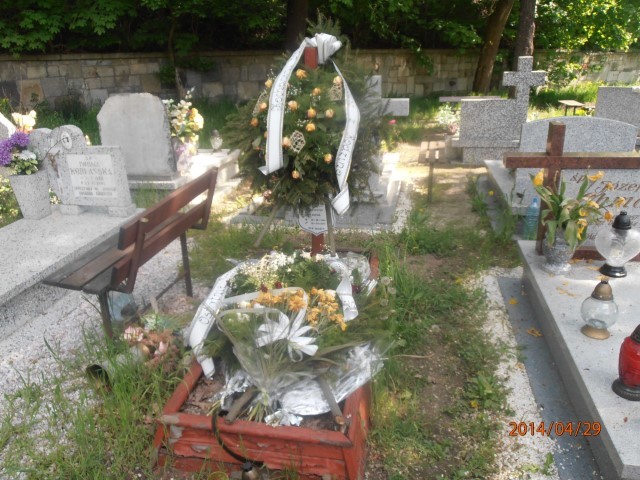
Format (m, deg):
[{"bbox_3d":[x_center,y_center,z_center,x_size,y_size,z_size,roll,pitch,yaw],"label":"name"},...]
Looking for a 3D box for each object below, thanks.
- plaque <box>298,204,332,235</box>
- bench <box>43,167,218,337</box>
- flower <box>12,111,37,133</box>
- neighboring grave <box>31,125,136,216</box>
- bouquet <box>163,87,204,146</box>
[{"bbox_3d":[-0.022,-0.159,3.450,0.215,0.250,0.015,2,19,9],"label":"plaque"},{"bbox_3d":[-0.902,0.126,3.003,0.489,0.796,1.138,2,19,10],"label":"bench"},{"bbox_3d":[-3.037,-1.213,5.700,0.230,0.230,0.200,-1,19,0],"label":"flower"},{"bbox_3d":[-1.844,-0.590,4.543,0.760,0.720,0.280,2,19,8],"label":"neighboring grave"},{"bbox_3d":[-1.536,-1.390,6.243,0.450,0.600,0.340,2,19,8],"label":"bouquet"}]

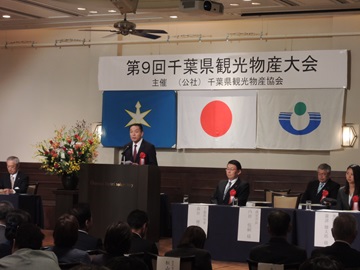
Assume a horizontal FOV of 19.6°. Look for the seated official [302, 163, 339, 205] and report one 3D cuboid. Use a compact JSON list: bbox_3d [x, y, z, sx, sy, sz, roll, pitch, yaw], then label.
[{"bbox_3d":[2.007,1.071,15.202,0.540,1.310,0.800,1,-2,29],"label":"seated official"}]

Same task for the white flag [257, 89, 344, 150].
[{"bbox_3d":[1.860,-0.250,16.298,1.460,0.990,0.030,1,-2,28],"label":"white flag"}]

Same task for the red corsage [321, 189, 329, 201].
[{"bbox_3d":[2.111,0.881,15.150,0.110,0.170,0.050,1,-2,29],"label":"red corsage"}]

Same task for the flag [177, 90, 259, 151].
[{"bbox_3d":[0.581,-0.266,16.970,1.460,0.990,0.030,1,-2,28],"label":"flag"}]

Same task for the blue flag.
[{"bbox_3d":[-0.708,-0.272,17.646,1.460,0.980,0.030,1,-2,28],"label":"blue flag"}]

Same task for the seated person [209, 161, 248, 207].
[{"bbox_3d":[0.596,0.979,13.900,0.520,1.310,0.800,1,-2,31],"label":"seated person"}]

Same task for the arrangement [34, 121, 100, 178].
[{"bbox_3d":[-1.666,0.200,15.400,0.950,0.840,0.800,1,-2,28],"label":"arrangement"}]

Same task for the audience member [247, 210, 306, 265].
[{"bbox_3d":[0.840,1.222,8.322,0.500,1.250,0.780,1,-1,20],"label":"audience member"}]

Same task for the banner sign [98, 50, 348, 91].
[{"bbox_3d":[0.552,-1.047,16.993,4.500,0.590,0.030,1,-2,28],"label":"banner sign"}]

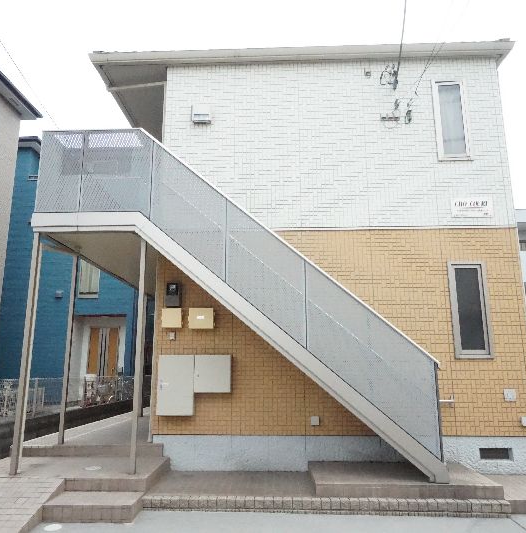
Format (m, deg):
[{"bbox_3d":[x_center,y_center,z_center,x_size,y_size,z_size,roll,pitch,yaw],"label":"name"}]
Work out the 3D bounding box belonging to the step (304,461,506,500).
[{"bbox_3d":[1.532,2.444,5.381,1.915,0.123,1.092,-1,-11,2],"label":"step"}]

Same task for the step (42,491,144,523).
[{"bbox_3d":[-1.699,2.449,4.767,0.863,0.151,0.472,-1,-11,2],"label":"step"}]

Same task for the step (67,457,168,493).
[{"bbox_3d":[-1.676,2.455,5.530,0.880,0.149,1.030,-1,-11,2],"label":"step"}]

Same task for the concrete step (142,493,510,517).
[{"bbox_3d":[0.613,2.472,4.856,3.710,0.123,0.230,-1,-11,2],"label":"concrete step"}]

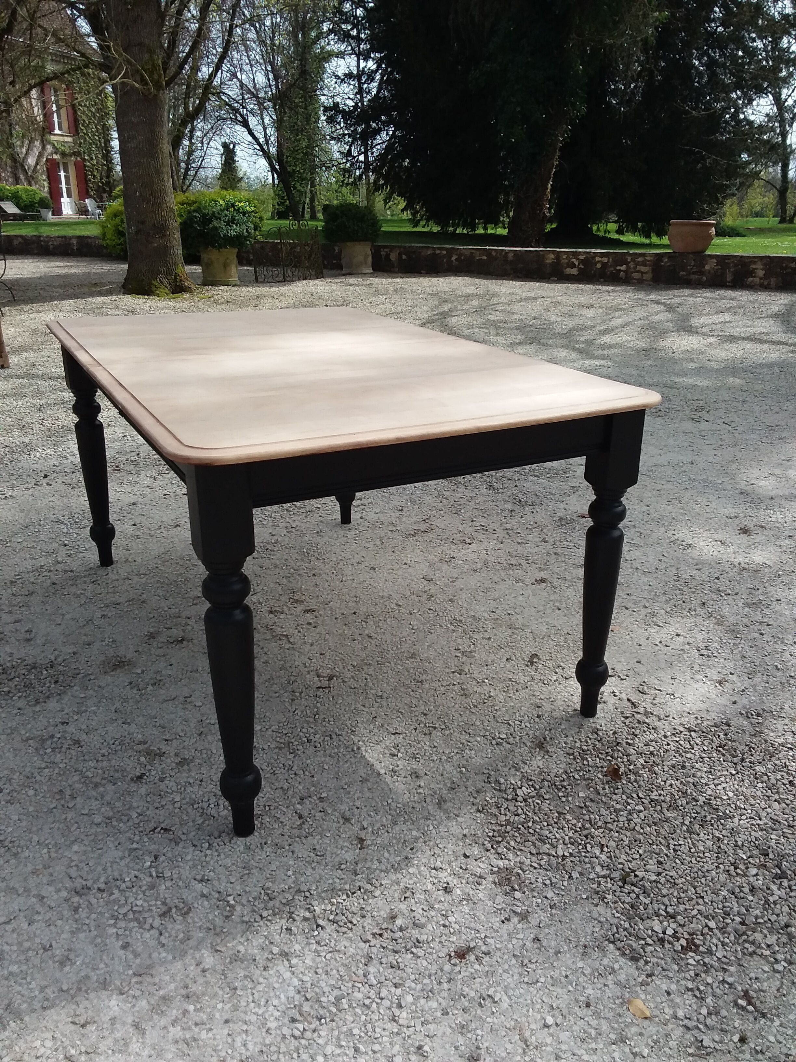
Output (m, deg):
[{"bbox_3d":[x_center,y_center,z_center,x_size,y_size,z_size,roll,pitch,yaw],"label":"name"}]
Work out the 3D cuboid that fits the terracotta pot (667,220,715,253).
[{"bbox_3d":[4.214,-4.252,11.969,0.647,0.421,0.647,8,23,17],"label":"terracotta pot"}]

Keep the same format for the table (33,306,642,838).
[{"bbox_3d":[-0.245,-0.085,2.180,0.994,0.770,1.463,-11,25,-27],"label":"table"}]

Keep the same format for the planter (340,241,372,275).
[{"bbox_3d":[-0.607,-4.034,12.226,0.474,0.425,0.474,0,22,-3],"label":"planter"}]

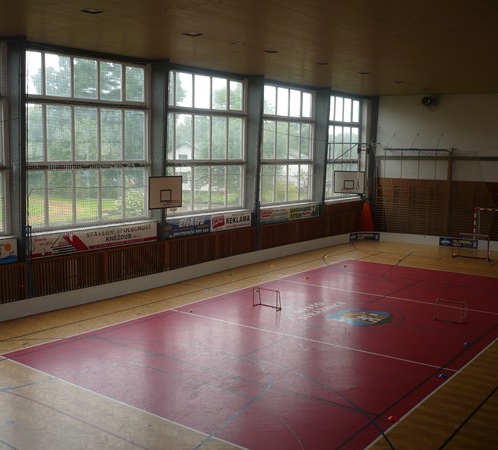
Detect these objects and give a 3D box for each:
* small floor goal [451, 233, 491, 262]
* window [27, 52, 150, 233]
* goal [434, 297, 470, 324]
[{"bbox_3d":[10.969,1.028,29.623,1.660,1.200,0.680,6,8,37],"label":"small floor goal"},{"bbox_3d":[-5.433,-2.812,20.758,0.150,5.750,5.500,6,8,37],"label":"window"},{"bbox_3d":[6.076,2.596,18.263,0.870,0.600,0.340,5,8,34],"label":"goal"}]

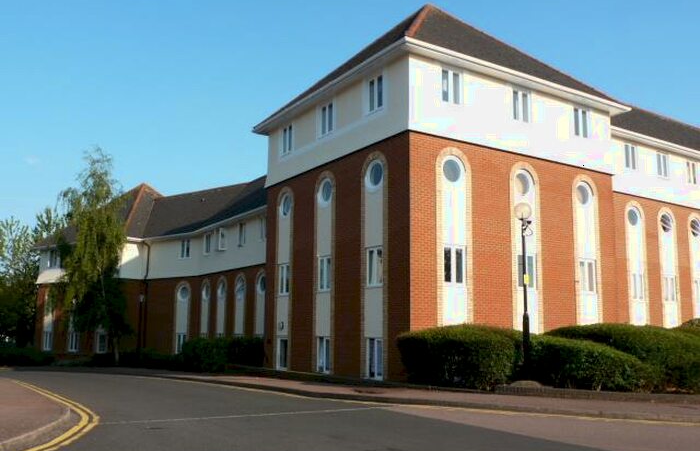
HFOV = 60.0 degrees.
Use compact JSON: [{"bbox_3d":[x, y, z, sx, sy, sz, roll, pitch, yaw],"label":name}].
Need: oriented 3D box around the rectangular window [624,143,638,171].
[{"bbox_3d":[11.601,-2.796,25.109,0.930,1.234,0.150,6,-11,-32],"label":"rectangular window"}]

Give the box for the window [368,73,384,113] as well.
[{"bbox_3d":[0.834,-4.028,18.555,0.150,1.286,0.931,7,-11,-32],"label":"window"}]

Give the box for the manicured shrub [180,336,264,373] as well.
[{"bbox_3d":[-4.975,4.868,23.509,2.000,1.350,3.100,7,-12,-33],"label":"manicured shrub"}]

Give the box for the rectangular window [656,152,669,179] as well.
[{"bbox_3d":[13.201,-2.554,25.633,0.880,1.170,0.120,6,-11,-30],"label":"rectangular window"}]

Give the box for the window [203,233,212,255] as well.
[{"bbox_3d":[-7.910,1.064,33.901,0.150,1.256,1.080,7,-11,-32],"label":"window"}]

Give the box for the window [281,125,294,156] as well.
[{"bbox_3d":[-2.398,-3.253,23.272,0.120,1.180,0.950,7,-12,-33],"label":"window"}]

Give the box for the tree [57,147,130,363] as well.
[{"bbox_3d":[-11.564,1.201,27.381,3.400,9.795,3.400,0,-10,0],"label":"tree"}]

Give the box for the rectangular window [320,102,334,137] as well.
[{"bbox_3d":[-0.766,-3.631,20.842,0.120,1.200,0.920,7,-12,-33],"label":"rectangular window"}]

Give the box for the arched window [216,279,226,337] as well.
[{"bbox_3d":[-6.535,4.449,31.160,0.200,3.462,1.300,7,-11,-32],"label":"arched window"}]

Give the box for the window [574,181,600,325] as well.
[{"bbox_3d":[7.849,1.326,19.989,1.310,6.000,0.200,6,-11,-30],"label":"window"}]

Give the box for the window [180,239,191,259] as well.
[{"bbox_3d":[-9.680,1.392,35.884,1.100,1.258,0.150,-7,-12,41],"label":"window"}]

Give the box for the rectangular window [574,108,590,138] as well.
[{"bbox_3d":[7.990,-3.550,20.896,0.860,1.130,0.120,6,-11,-30],"label":"rectangular window"}]

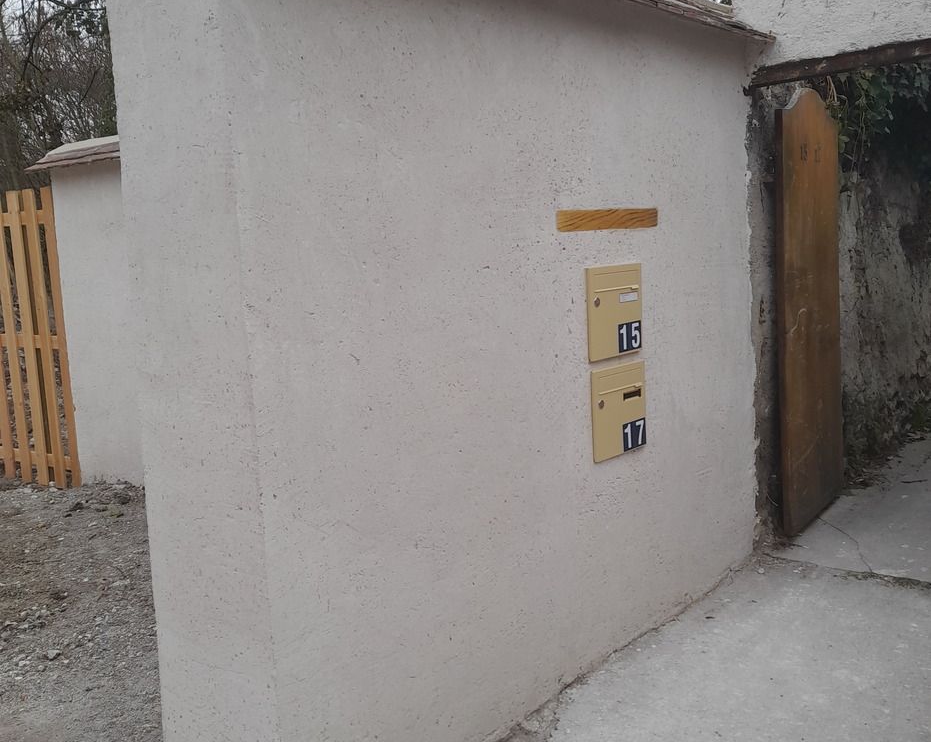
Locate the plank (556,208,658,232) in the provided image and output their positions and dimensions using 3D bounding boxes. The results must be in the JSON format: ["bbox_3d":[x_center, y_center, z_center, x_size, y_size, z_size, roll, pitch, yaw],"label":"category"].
[{"bbox_3d":[0.460,-0.484,2.873,0.030,0.062,0.571,2,10,43],"label":"plank"}]

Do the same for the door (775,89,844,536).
[{"bbox_3d":[1.554,-0.282,4.032,0.040,1.920,0.736,2,7,40],"label":"door"}]

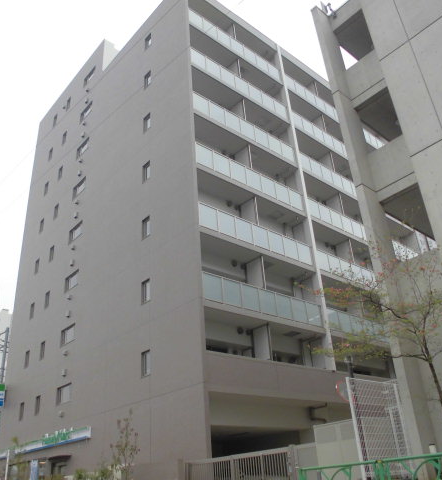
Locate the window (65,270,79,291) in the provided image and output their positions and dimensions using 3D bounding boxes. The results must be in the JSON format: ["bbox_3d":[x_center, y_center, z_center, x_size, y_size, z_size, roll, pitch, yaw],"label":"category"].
[{"bbox_3d":[-7.822,2.216,25.543,0.150,0.818,1.694,19,-35,-37],"label":"window"}]

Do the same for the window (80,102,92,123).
[{"bbox_3d":[-8.589,-8.141,30.888,0.150,0.818,1.694,19,-35,-37],"label":"window"}]

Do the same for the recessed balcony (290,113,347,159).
[{"bbox_3d":[5.779,-5.610,28.398,5.800,1.228,1.100,19,-36,-37],"label":"recessed balcony"}]

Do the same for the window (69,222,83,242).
[{"bbox_3d":[-7.820,-0.381,26.256,0.140,0.835,1.519,19,-36,-37],"label":"window"}]

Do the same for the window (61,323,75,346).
[{"bbox_3d":[-7.427,4.679,23.534,0.140,0.835,1.519,19,-36,-37],"label":"window"}]

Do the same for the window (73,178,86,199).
[{"bbox_3d":[-8.017,-2.912,27.617,0.140,0.835,1.519,19,-36,-37],"label":"window"}]

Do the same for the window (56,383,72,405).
[{"bbox_3d":[-7.439,7.394,22.870,0.150,0.818,1.694,19,-35,-37],"label":"window"}]

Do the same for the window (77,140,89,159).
[{"bbox_3d":[-8.400,-5.591,29.572,0.150,0.847,1.694,19,-35,-37],"label":"window"}]

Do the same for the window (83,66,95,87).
[{"bbox_3d":[-8.780,-10.731,32.224,0.150,0.818,1.694,19,-35,-37],"label":"window"}]

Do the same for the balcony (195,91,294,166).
[{"bbox_3d":[1.302,-5.099,22.796,6.588,1.051,0.090,19,-36,-37],"label":"balcony"}]

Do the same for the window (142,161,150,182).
[{"bbox_3d":[-3.403,-3.099,22.291,0.150,0.964,0.730,19,-35,-37],"label":"window"}]

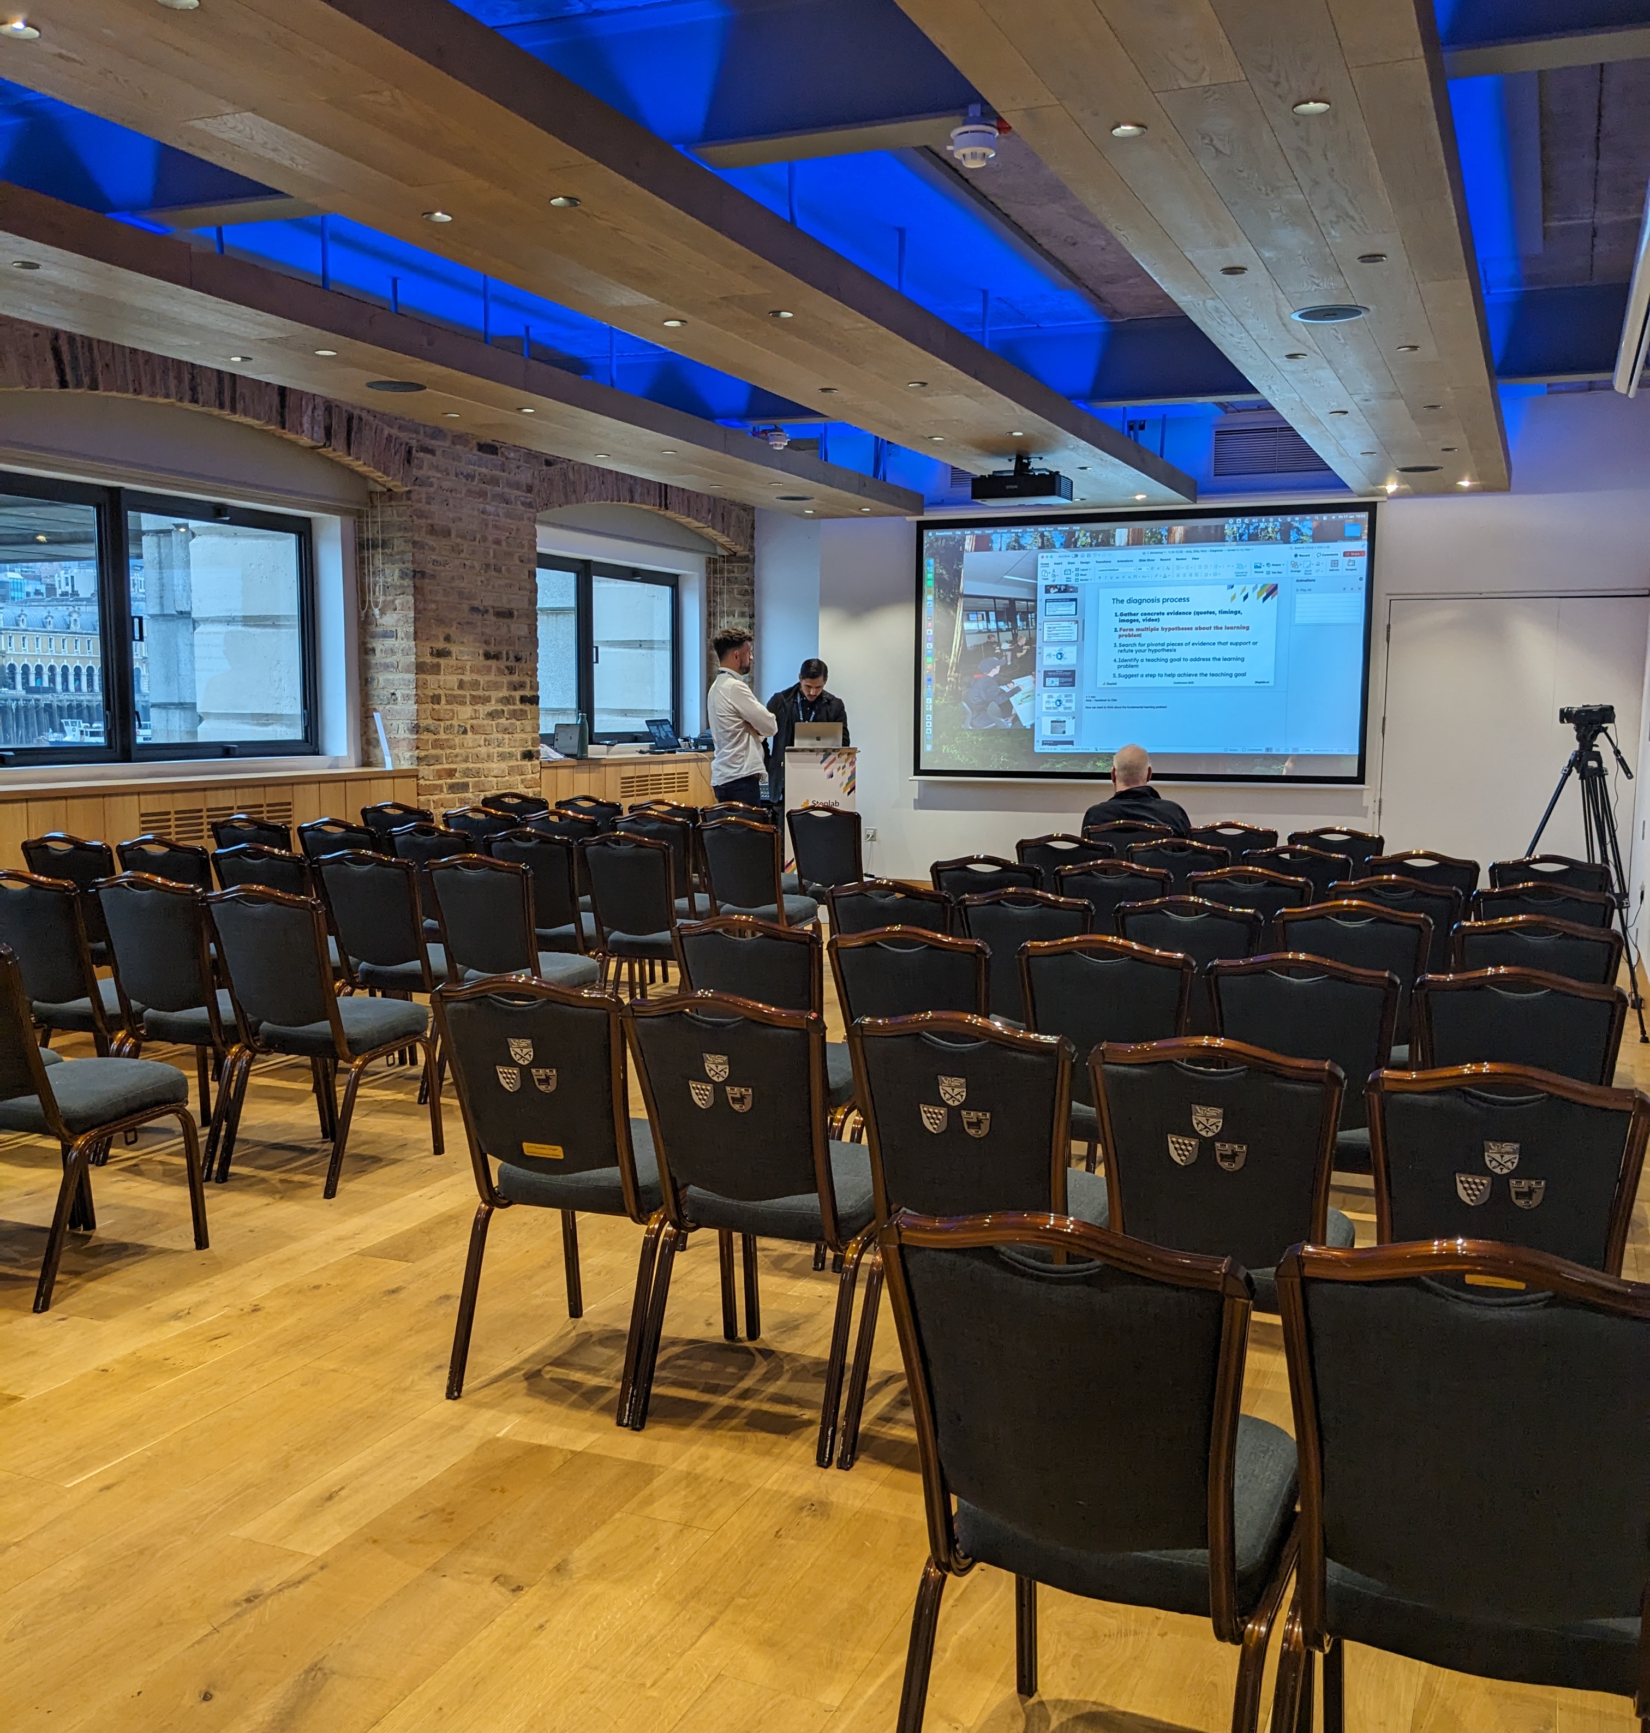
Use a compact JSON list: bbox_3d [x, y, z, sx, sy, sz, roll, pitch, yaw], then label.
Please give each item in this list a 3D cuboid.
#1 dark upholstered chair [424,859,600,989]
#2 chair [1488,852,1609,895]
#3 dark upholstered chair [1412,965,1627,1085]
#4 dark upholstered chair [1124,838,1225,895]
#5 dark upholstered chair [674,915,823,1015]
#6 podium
[{"bbox_3d":[-1.085,0.385,6.087,0.434,0.897,0.575,3,6,19],"label":"dark upholstered chair"},{"bbox_3d":[2.837,0.393,6.775,0.447,0.920,0.601,3,6,22],"label":"chair"},{"bbox_3d":[1.597,0.655,3.987,0.447,0.920,0.601,3,6,23],"label":"dark upholstered chair"},{"bbox_3d":[1.545,0.324,7.305,0.447,0.920,0.601,3,6,22],"label":"dark upholstered chair"},{"bbox_3d":[-0.088,0.545,4.592,0.434,0.897,0.575,3,6,24],"label":"dark upholstered chair"},{"bbox_3d":[0.013,-0.216,11.137,0.487,1.121,0.409,2,6,10],"label":"podium"}]

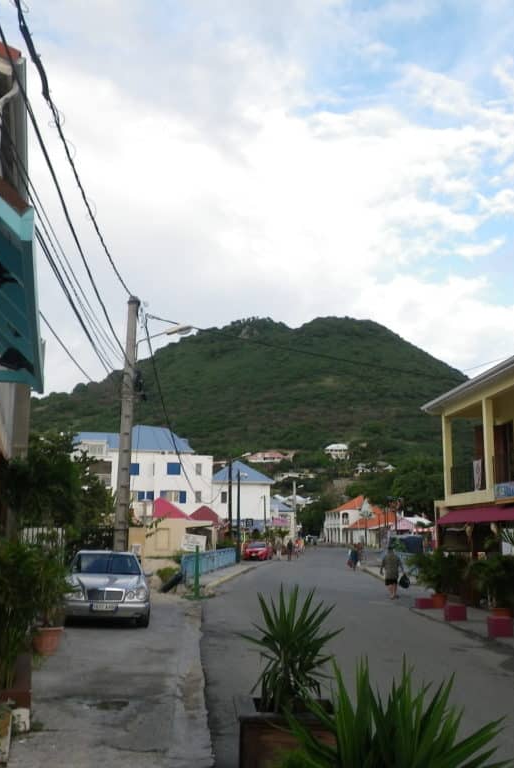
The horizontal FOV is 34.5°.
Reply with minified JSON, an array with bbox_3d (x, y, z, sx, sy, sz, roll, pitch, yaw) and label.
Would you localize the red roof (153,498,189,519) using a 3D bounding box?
[{"bbox_3d":[-6.600,9.548,63.315,2.700,1.500,2.800,1,-10,-3],"label":"red roof"}]

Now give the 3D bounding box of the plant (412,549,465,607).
[{"bbox_3d":[4.764,5.092,21.742,1.300,1.519,1.400,1,-11,-3],"label":"plant"}]

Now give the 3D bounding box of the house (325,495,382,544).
[{"bbox_3d":[18.171,25.734,155.941,8.000,9.789,14.000,1,-11,-6],"label":"house"}]

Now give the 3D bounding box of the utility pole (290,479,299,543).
[{"bbox_3d":[4.496,15.780,98.000,0.450,8.500,0.450,0,-11,0],"label":"utility pole"}]

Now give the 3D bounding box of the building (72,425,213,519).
[{"bbox_3d":[-11.555,10.633,85.480,14.000,13.275,9.000,1,-11,-3],"label":"building"}]

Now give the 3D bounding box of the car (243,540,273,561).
[{"bbox_3d":[0.147,13.561,67.500,1.760,1.460,4.200,-1,-11,8],"label":"car"}]

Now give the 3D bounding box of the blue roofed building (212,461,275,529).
[{"bbox_3d":[-1.544,12.586,84.621,6.300,9.541,7.500,1,-11,-3],"label":"blue roofed building"}]

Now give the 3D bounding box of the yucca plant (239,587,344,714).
[{"bbox_3d":[0.231,1.797,5.720,0.710,0.830,0.710,0,-11,0],"label":"yucca plant"}]

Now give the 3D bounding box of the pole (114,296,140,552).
[{"bbox_3d":[-3.906,1.730,24.388,0.400,8.931,0.380,2,-11,-3],"label":"pole"}]

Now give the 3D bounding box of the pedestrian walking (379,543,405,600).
[{"bbox_3d":[4.167,5.852,25.567,0.580,1.671,0.380,1,-11,-3],"label":"pedestrian walking"}]

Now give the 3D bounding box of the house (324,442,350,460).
[{"bbox_3d":[39.352,33.560,410.000,11.500,8.000,9.500,0,-11,0],"label":"house"}]

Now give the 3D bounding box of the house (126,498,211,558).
[{"bbox_3d":[-6.444,10.642,61.000,5.800,4.200,5.200,3,-11,-15],"label":"house"}]

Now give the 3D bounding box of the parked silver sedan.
[{"bbox_3d":[-3.334,4.449,18.400,1.820,1.440,4.780,2,-11,-9],"label":"parked silver sedan"}]

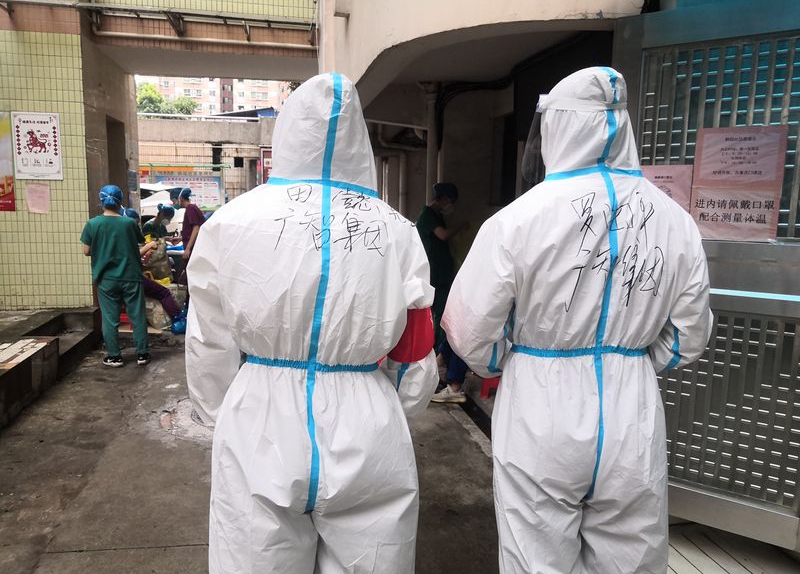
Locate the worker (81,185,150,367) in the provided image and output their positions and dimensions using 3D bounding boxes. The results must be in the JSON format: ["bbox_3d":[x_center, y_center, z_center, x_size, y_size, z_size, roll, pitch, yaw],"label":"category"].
[{"bbox_3d":[-2.532,-0.098,5.600,0.520,1.640,0.360,0,8,-7],"label":"worker"}]

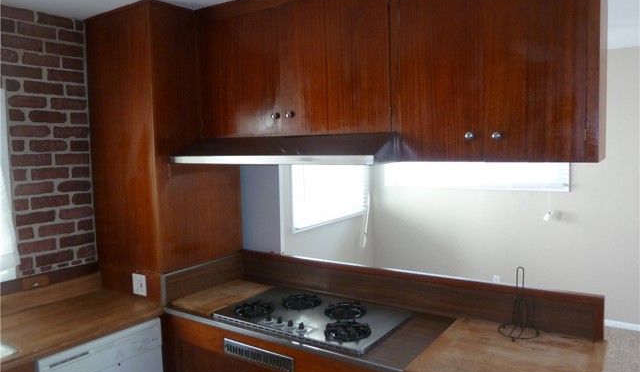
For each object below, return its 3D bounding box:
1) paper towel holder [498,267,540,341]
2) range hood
[{"bbox_3d":[0.869,0.498,2.016,0.169,0.293,0.169,1,5,33],"label":"paper towel holder"},{"bbox_3d":[-0.154,-0.183,2.361,1.213,0.135,0.515,1,5,33],"label":"range hood"}]

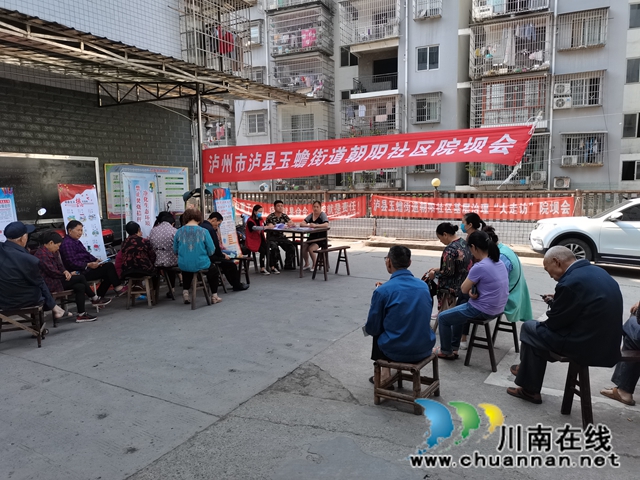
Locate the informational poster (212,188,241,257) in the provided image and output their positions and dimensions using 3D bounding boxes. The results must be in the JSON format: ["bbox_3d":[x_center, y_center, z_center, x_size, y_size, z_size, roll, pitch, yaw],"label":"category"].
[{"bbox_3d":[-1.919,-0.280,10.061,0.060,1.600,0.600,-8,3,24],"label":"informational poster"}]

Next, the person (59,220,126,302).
[{"bbox_3d":[-2.982,0.300,6.300,0.840,1.160,0.500,-1,6,-13],"label":"person"}]

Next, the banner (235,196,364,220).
[{"bbox_3d":[-0.868,-1.063,16.673,5.400,0.880,0.060,3,7,28],"label":"banner"}]

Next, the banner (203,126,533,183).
[{"bbox_3d":[0.360,-1.375,8.050,5.750,0.650,0.100,1,5,24],"label":"banner"}]

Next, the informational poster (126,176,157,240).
[{"bbox_3d":[-2.952,-0.187,7.950,0.060,1.800,0.680,5,7,37],"label":"informational poster"}]

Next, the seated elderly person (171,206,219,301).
[{"bbox_3d":[-1.657,0.226,6.450,0.530,1.290,0.680,2,6,18],"label":"seated elderly person"}]

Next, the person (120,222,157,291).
[{"bbox_3d":[-2.391,0.307,6.649,0.480,1.120,0.680,2,6,20],"label":"person"}]

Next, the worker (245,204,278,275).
[{"bbox_3d":[-1.072,-0.014,8.978,0.720,1.260,0.460,3,7,30],"label":"worker"}]

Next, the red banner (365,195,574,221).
[{"bbox_3d":[4.195,-0.953,14.018,5.730,0.700,0.050,3,7,28],"label":"red banner"}]

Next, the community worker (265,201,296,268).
[{"bbox_3d":[-0.762,-0.093,9.462,0.520,1.320,0.750,-3,7,-25],"label":"community worker"}]

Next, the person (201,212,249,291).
[{"bbox_3d":[-1.460,0.177,7.350,0.740,1.210,0.480,-2,6,-22],"label":"person"}]

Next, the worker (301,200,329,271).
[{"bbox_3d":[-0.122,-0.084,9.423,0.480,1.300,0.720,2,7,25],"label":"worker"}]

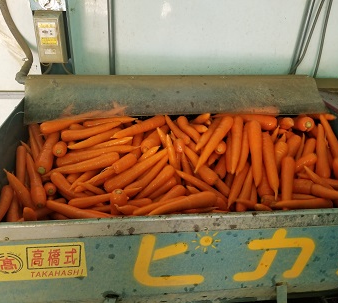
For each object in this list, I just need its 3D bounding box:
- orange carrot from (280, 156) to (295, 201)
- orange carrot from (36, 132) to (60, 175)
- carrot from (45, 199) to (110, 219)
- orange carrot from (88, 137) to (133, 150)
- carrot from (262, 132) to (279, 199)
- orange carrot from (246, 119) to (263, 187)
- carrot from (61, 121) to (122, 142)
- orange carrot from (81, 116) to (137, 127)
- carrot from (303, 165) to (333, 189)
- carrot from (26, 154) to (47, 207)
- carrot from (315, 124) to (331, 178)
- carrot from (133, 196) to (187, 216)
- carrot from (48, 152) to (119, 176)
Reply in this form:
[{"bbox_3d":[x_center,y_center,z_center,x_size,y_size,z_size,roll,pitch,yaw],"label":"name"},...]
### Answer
[{"bbox_3d":[0.335,0.091,0.857,0.037,0.037,0.175,1,61,21],"label":"orange carrot"},{"bbox_3d":[-0.363,-0.027,0.949,0.046,0.046,0.204,2,46,0],"label":"orange carrot"},{"bbox_3d":[-0.229,0.156,0.774,0.177,0.031,0.031,14,-15,3],"label":"carrot"},{"bbox_3d":[-0.194,-0.015,0.873,0.189,0.032,0.032,-15,4,-8],"label":"orange carrot"},{"bbox_3d":[0.301,0.039,0.895,0.037,0.037,0.215,1,62,0],"label":"carrot"},{"bbox_3d":[0.269,0.000,0.941,0.038,0.038,0.234,4,61,5],"label":"orange carrot"},{"bbox_3d":[-0.247,-0.073,0.975,0.191,0.034,0.034,-14,30,-10],"label":"carrot"},{"bbox_3d":[-0.194,-0.098,1.003,0.167,0.028,0.028,-7,28,-6],"label":"orange carrot"},{"bbox_3d":[0.455,0.091,0.878,0.144,0.030,0.030,41,44,23],"label":"carrot"},{"bbox_3d":[-0.375,0.077,0.845,0.039,0.039,0.194,-13,53,-25],"label":"carrot"},{"bbox_3d":[0.480,-0.005,0.953,0.041,0.041,0.204,7,58,11],"label":"carrot"},{"bbox_3d":[-0.007,0.146,0.788,0.171,0.034,0.034,-10,-10,-10],"label":"carrot"},{"bbox_3d":[-0.254,0.047,0.891,0.214,0.035,0.035,-14,30,-8],"label":"carrot"}]

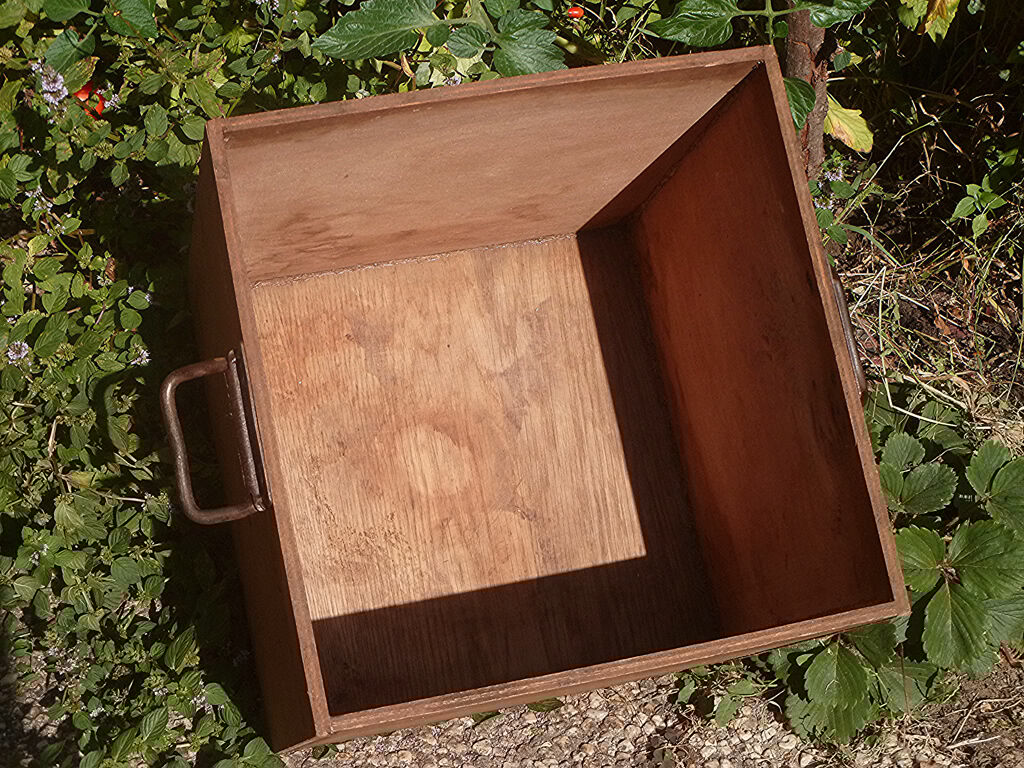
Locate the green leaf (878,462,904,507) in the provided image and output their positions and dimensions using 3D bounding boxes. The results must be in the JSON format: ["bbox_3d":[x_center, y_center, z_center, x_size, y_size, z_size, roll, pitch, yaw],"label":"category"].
[{"bbox_3d":[0.325,0.085,1.688,0.035,0.008,0.048,-28,82,-4],"label":"green leaf"}]

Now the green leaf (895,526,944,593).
[{"bbox_3d":[0.340,0.147,1.635,0.045,0.018,0.053,17,70,2],"label":"green leaf"}]

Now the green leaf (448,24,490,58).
[{"bbox_3d":[-0.035,-0.275,1.568,0.035,0.009,0.026,12,75,-6],"label":"green leaf"}]

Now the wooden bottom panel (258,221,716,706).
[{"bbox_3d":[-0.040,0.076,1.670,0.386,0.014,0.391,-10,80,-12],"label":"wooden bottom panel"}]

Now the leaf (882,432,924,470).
[{"bbox_3d":[0.341,0.059,1.700,0.037,0.011,0.034,6,75,-7],"label":"leaf"}]

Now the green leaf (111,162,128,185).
[{"bbox_3d":[-0.321,-0.172,1.598,0.015,0.004,0.022,12,83,-7],"label":"green leaf"}]

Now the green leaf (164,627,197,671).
[{"bbox_3d":[-0.259,0.207,1.524,0.017,0.007,0.038,26,74,-2],"label":"green leaf"}]

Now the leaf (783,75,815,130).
[{"bbox_3d":[0.230,-0.229,1.586,0.034,0.012,0.047,-13,78,-12],"label":"leaf"}]

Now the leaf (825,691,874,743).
[{"bbox_3d":[0.285,0.277,1.655,0.046,0.010,0.059,-5,79,-1],"label":"leaf"}]

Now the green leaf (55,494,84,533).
[{"bbox_3d":[-0.347,0.102,1.532,0.020,0.008,0.030,-33,83,-15],"label":"green leaf"}]

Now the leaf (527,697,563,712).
[{"bbox_3d":[0.027,0.268,1.642,0.033,0.006,0.017,-10,80,-5],"label":"leaf"}]

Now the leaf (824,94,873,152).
[{"bbox_3d":[0.292,-0.226,1.697,0.035,0.010,0.064,-38,86,-3],"label":"leaf"}]

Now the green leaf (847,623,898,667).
[{"bbox_3d":[0.305,0.221,1.666,0.050,0.014,0.044,29,74,-1],"label":"green leaf"}]

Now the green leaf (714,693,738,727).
[{"bbox_3d":[0.184,0.279,1.675,0.018,0.009,0.031,20,70,3],"label":"green leaf"}]

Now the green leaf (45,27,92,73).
[{"bbox_3d":[-0.336,-0.252,1.480,0.035,0.009,0.039,41,81,-4],"label":"green leaf"}]

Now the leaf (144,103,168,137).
[{"bbox_3d":[-0.287,-0.213,1.575,0.019,0.011,0.030,-7,71,-7],"label":"leaf"}]

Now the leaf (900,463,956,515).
[{"bbox_3d":[0.360,0.091,1.693,0.056,0.009,0.040,-29,82,-4],"label":"leaf"}]

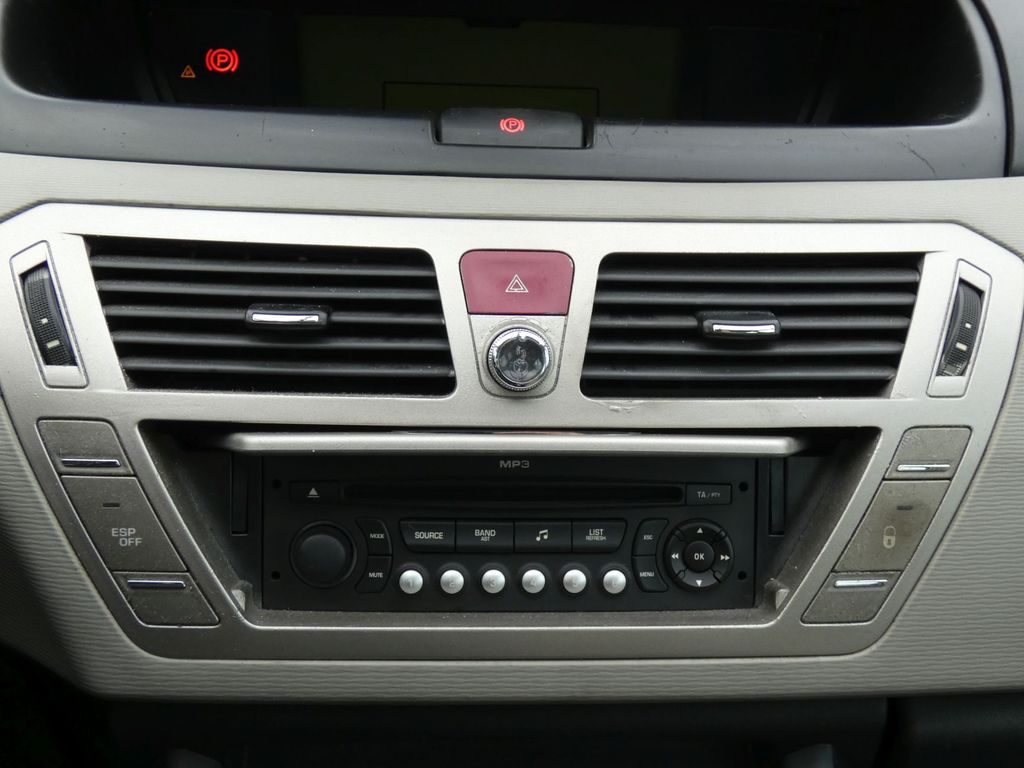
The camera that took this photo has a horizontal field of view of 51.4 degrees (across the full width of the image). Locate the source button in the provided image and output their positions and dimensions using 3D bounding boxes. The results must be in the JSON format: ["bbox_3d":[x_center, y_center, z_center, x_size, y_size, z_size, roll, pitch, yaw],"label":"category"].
[{"bbox_3d":[-0.032,0.057,0.399,0.020,0.011,0.006,1,1,-4],"label":"source button"}]

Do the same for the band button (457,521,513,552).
[{"bbox_3d":[-0.010,0.057,0.400,0.021,0.011,0.006,1,1,-4],"label":"band button"}]

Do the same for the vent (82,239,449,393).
[{"bbox_3d":[-0.085,-0.023,0.383,0.128,0.053,0.025,1,-2,-4],"label":"vent"}]

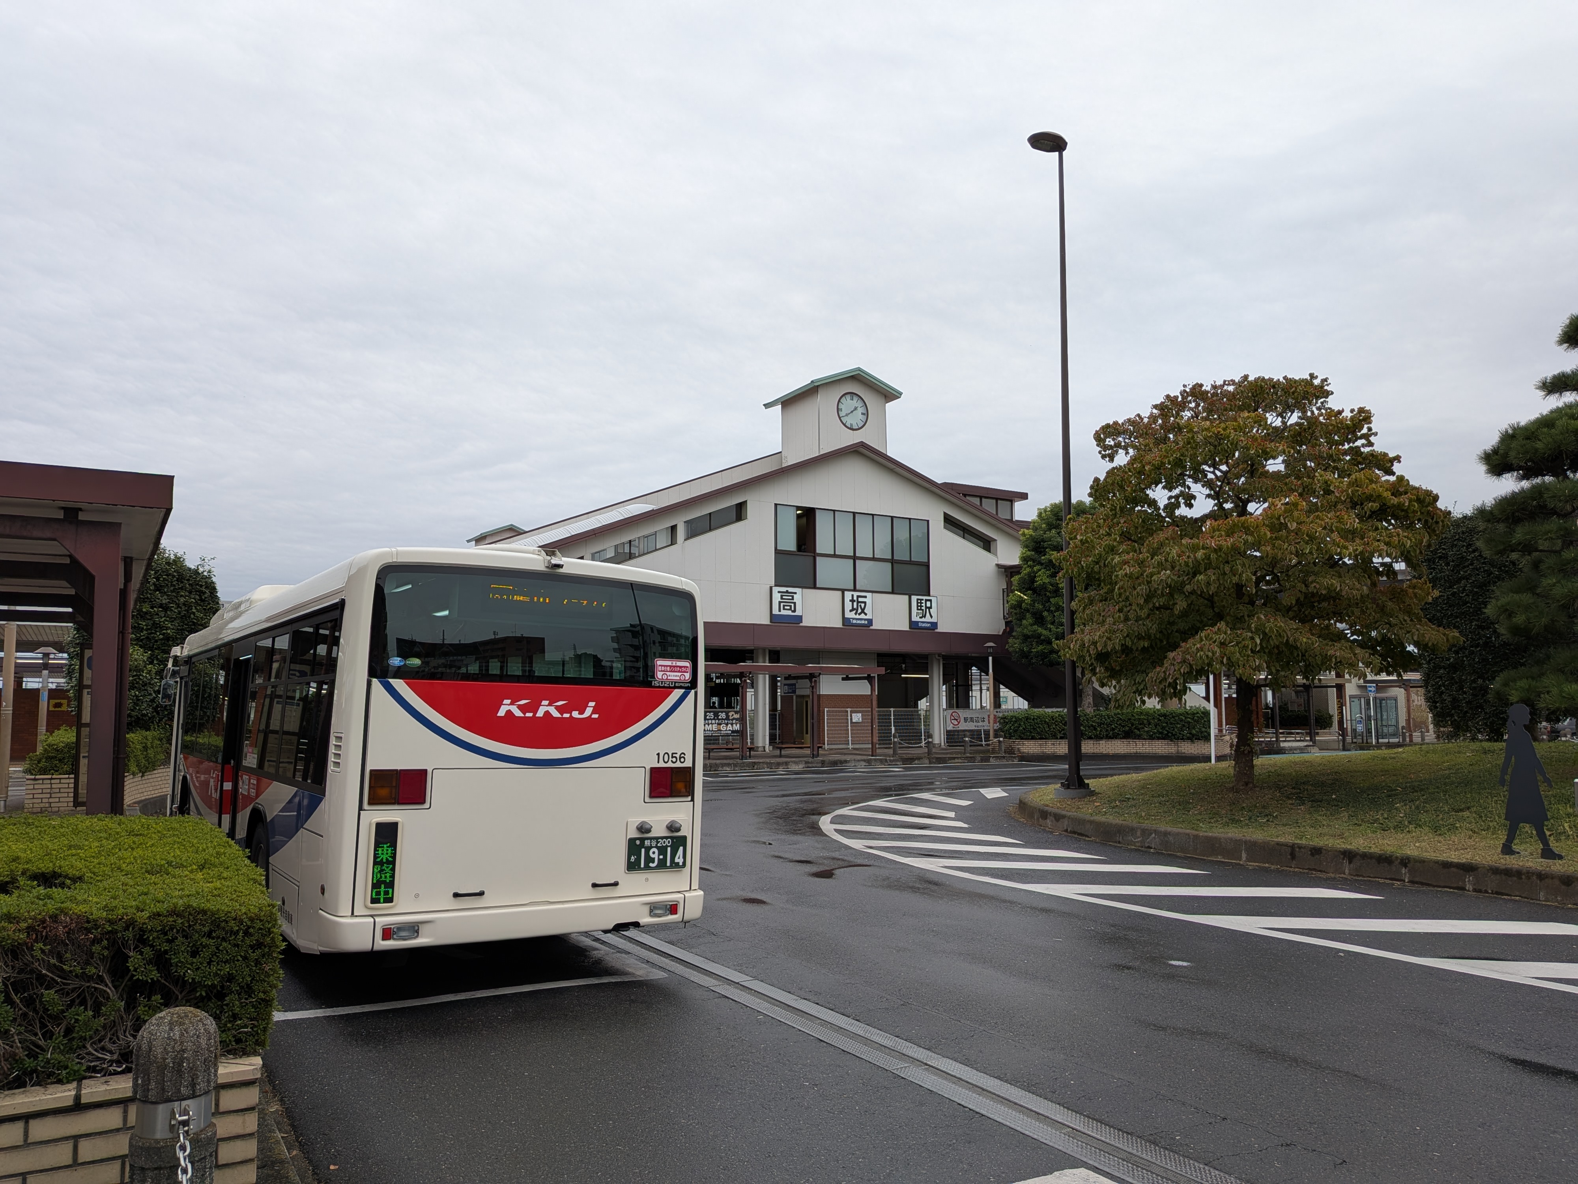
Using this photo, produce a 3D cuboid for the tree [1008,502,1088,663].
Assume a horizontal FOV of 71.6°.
[{"bbox_3d":[11.537,1.062,43.113,5.800,9.200,5.800,0,-6,0],"label":"tree"}]

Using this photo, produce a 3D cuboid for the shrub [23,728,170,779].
[{"bbox_3d":[-11.804,2.686,18.724,1.900,0.820,2.700,2,-6,-18],"label":"shrub"}]

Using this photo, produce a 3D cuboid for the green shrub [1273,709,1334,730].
[{"bbox_3d":[23.427,5.670,49.681,2.700,0.950,1.300,0,-6,0],"label":"green shrub"}]

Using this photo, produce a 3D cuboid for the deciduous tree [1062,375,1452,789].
[{"bbox_3d":[7.875,-0.180,18.513,6.300,6.900,6.300,-2,-6,22],"label":"deciduous tree"}]

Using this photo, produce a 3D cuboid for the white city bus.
[{"bbox_3d":[-4.447,1.579,11.285,2.485,3.050,10.450,6,-8,-33],"label":"white city bus"}]

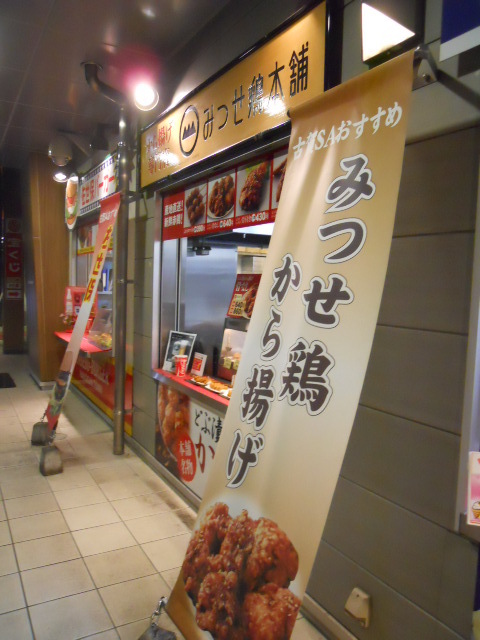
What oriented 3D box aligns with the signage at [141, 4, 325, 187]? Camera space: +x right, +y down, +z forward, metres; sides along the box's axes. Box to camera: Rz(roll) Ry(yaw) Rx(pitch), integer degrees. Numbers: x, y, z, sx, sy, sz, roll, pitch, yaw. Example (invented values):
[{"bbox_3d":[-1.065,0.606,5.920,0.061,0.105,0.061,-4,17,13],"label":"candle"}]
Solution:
[{"bbox_3d":[-0.209,-1.159,3.059,0.060,0.420,2.300,-1,5,-29],"label":"signage"}]

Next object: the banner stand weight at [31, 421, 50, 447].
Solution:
[{"bbox_3d":[-1.705,0.968,4.439,0.140,0.170,0.140,-1,5,-29],"label":"banner stand weight"}]

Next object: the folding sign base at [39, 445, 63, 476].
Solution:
[{"bbox_3d":[-1.371,1.027,3.792,0.145,0.166,0.140,-1,5,-29],"label":"folding sign base"}]

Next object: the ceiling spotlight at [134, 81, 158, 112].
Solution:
[{"bbox_3d":[-0.653,-1.541,3.575,0.152,0.152,0.160,0,36,-24],"label":"ceiling spotlight"}]

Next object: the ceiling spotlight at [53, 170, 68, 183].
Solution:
[{"bbox_3d":[-1.957,-1.573,5.655,0.155,0.120,0.155,-1,5,-29],"label":"ceiling spotlight"}]

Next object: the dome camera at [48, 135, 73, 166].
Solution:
[{"bbox_3d":[-1.869,-1.768,5.400,0.235,0.300,0.235,-1,5,-29],"label":"dome camera"}]

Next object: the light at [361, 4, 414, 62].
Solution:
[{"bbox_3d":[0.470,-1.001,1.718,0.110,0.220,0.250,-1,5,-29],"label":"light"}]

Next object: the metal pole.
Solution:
[{"bbox_3d":[-0.964,-0.289,4.169,0.090,2.760,0.090,-1,5,-29],"label":"metal pole"}]

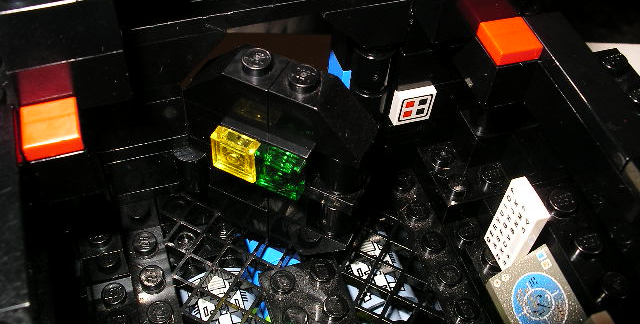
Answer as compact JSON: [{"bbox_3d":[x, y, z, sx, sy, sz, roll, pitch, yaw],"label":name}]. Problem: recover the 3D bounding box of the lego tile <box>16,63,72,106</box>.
[{"bbox_3d":[-0.042,-0.012,0.105,0.008,0.003,0.008,-13,54,-14],"label":"lego tile"}]

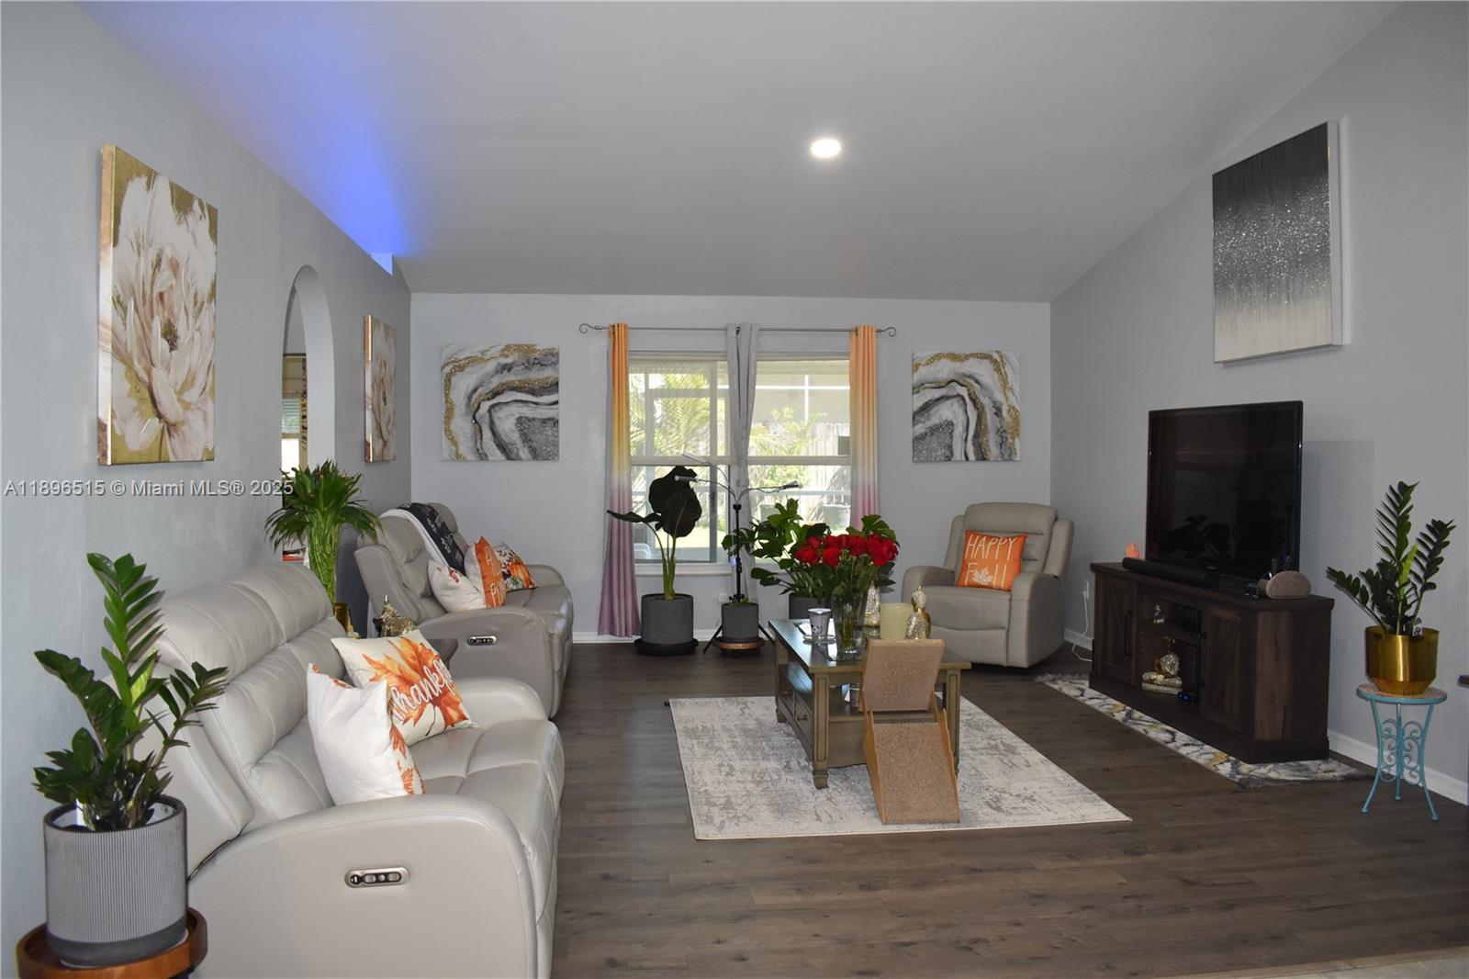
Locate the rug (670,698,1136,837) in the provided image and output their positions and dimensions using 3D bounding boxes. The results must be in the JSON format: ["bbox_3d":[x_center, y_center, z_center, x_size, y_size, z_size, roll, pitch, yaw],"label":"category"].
[{"bbox_3d":[0.549,1.164,4.922,1.590,0.012,2.130,0,2,-6],"label":"rug"}]

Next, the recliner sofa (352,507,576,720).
[{"bbox_3d":[-1.413,0.641,6.015,1.000,1.050,2.130,0,2,-7],"label":"recliner sofa"}]

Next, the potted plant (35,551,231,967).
[{"bbox_3d":[-1.155,0.507,2.107,0.338,0.769,0.304,0,2,-6],"label":"potted plant"}]

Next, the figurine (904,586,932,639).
[{"bbox_3d":[0.823,0.559,5.032,0.140,0.260,0.115,-2,3,-44],"label":"figurine"}]

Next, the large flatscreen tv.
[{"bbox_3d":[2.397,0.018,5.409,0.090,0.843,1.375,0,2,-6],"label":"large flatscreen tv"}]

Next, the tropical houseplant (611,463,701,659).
[{"bbox_3d":[-0.555,0.467,7.657,0.630,1.290,0.500,0,2,-7],"label":"tropical houseplant"}]

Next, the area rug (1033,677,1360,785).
[{"bbox_3d":[2.199,1.148,5.462,0.630,0.012,2.190,0,2,-6],"label":"area rug"}]

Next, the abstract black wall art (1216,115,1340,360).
[{"bbox_3d":[2.666,-1.188,5.495,0.043,1.020,0.960,0,2,-7],"label":"abstract black wall art"}]

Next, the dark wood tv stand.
[{"bbox_3d":[2.353,0.821,5.643,0.410,0.715,1.625,0,2,-7],"label":"dark wood tv stand"}]

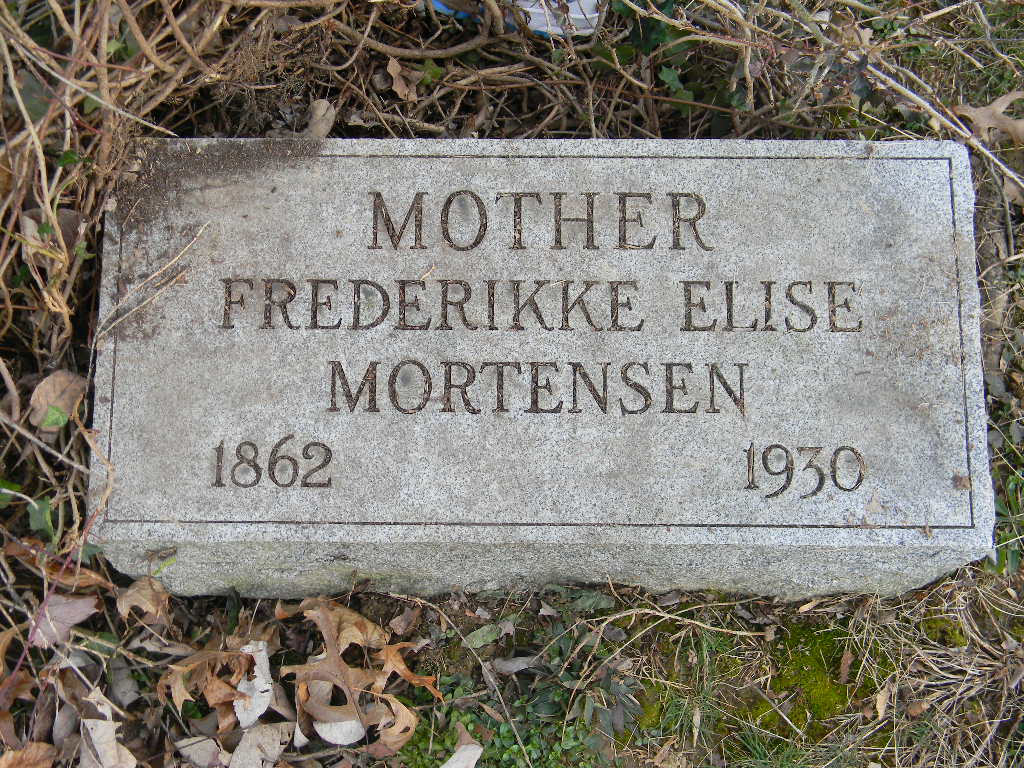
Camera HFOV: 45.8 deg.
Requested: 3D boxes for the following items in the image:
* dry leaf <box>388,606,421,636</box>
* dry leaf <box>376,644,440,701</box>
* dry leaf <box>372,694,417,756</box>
[{"bbox_3d":[-0.078,0.173,0.885,0.027,0.008,0.015,-41,78,-10],"label":"dry leaf"},{"bbox_3d":[-0.074,0.205,0.865,0.049,0.018,0.040,0,74,1],"label":"dry leaf"},{"bbox_3d":[-0.083,0.241,0.860,0.034,0.018,0.041,-2,74,0],"label":"dry leaf"}]

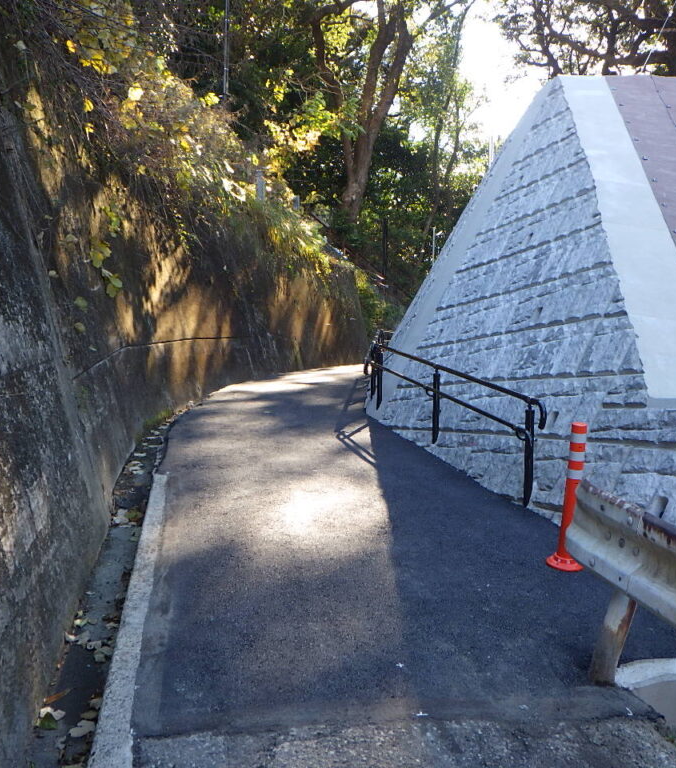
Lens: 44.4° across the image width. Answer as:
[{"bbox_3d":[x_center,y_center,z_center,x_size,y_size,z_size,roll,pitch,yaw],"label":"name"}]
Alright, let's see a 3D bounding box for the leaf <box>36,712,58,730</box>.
[{"bbox_3d":[-1.007,1.168,2.870,0.075,0.030,0.095,2,3,0],"label":"leaf"}]

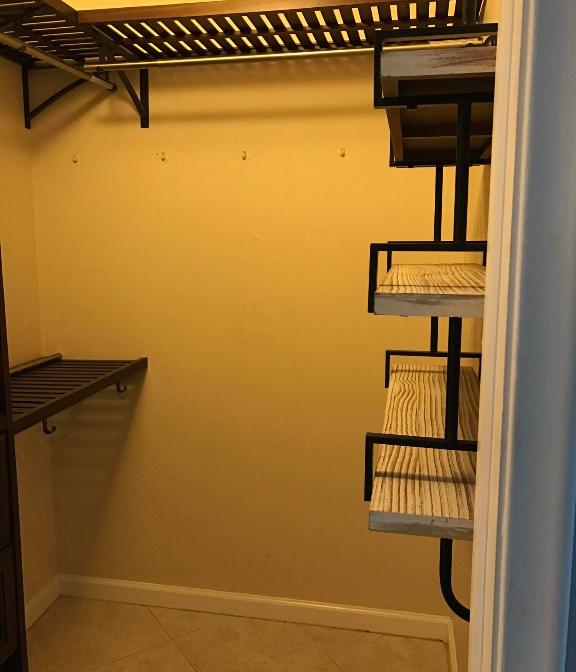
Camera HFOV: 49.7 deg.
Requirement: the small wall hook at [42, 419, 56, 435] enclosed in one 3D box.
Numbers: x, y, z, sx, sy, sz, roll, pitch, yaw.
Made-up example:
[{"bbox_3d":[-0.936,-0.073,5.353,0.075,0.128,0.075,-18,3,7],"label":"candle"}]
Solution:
[{"bbox_3d":[-0.706,0.267,1.840,0.042,0.052,0.012,2,9,11],"label":"small wall hook"}]

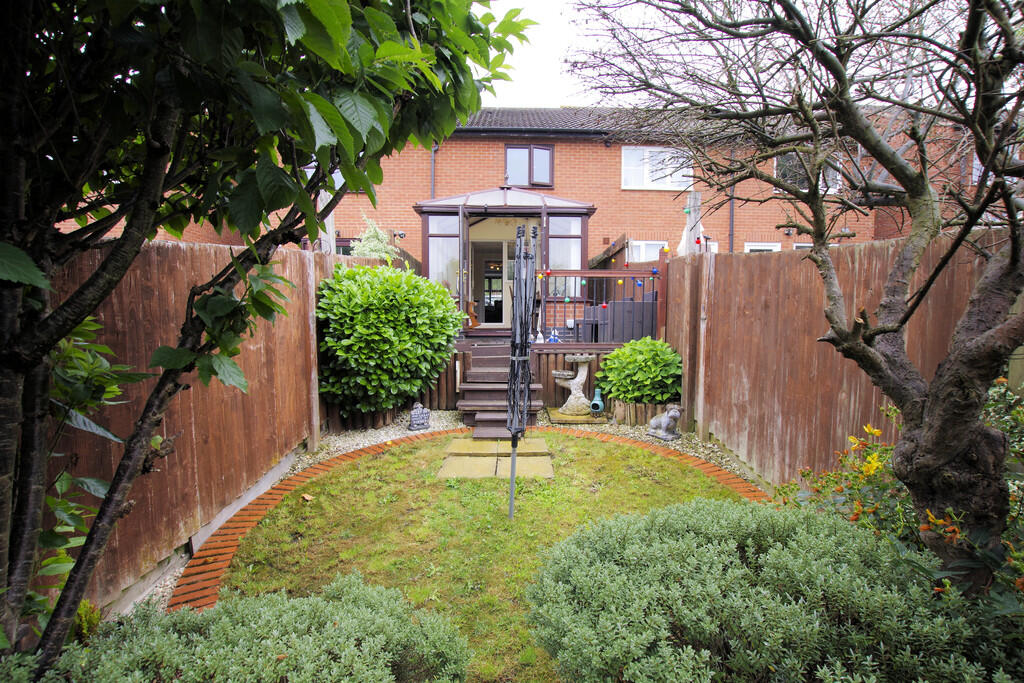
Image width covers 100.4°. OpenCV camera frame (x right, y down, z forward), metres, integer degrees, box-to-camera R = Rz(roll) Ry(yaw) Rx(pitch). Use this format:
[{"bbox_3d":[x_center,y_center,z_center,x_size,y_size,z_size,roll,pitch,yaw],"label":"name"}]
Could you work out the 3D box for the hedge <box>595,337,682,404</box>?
[{"bbox_3d":[1.400,0.310,4.920,0.950,0.760,0.880,0,5,0],"label":"hedge"}]

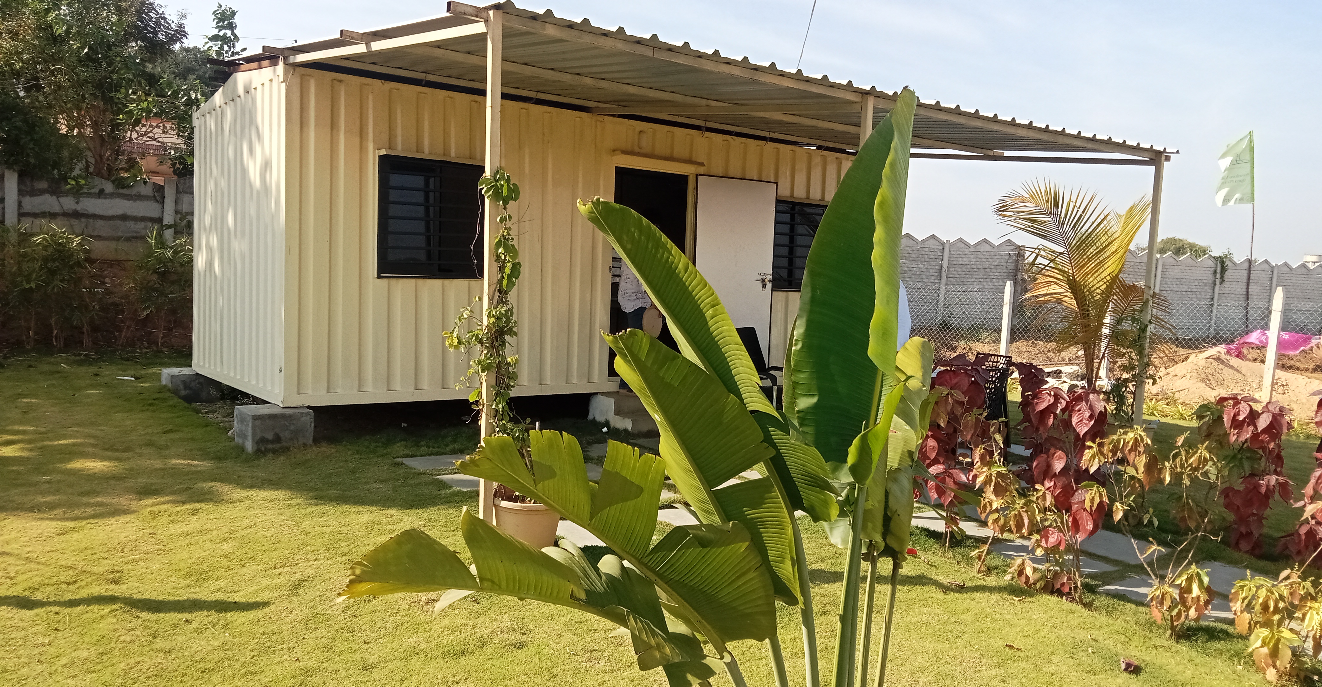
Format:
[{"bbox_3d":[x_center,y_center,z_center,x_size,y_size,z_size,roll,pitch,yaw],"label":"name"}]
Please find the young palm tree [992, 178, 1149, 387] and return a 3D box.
[{"bbox_3d":[4.957,-0.554,12.603,1.950,2.745,1.700,3,4,22],"label":"young palm tree"}]

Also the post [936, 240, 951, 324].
[{"bbox_3d":[5.970,-1.266,22.600,0.130,1.800,0.130,0,4,-25],"label":"post"}]

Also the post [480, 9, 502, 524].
[{"bbox_3d":[-0.898,-0.365,5.651,0.058,2.755,0.058,-1,4,-39],"label":"post"}]

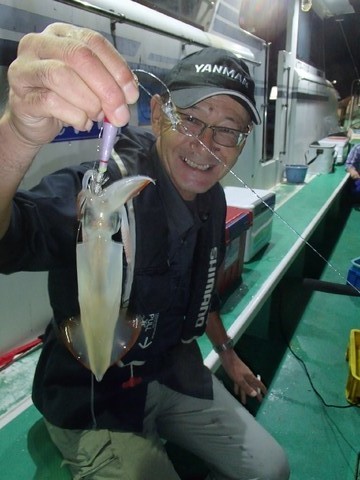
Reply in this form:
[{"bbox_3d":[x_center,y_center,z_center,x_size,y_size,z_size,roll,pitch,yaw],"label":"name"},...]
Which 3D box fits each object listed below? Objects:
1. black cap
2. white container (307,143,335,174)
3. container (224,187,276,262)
[{"bbox_3d":[0.067,-0.288,0.717,0.170,0.140,0.260,6,16,-14],"label":"black cap"},{"bbox_3d":[1.648,-0.930,4.505,0.260,0.321,0.257,8,21,27],"label":"white container"},{"bbox_3d":[0.307,-0.093,2.161,0.334,0.298,0.385,8,21,27],"label":"container"}]

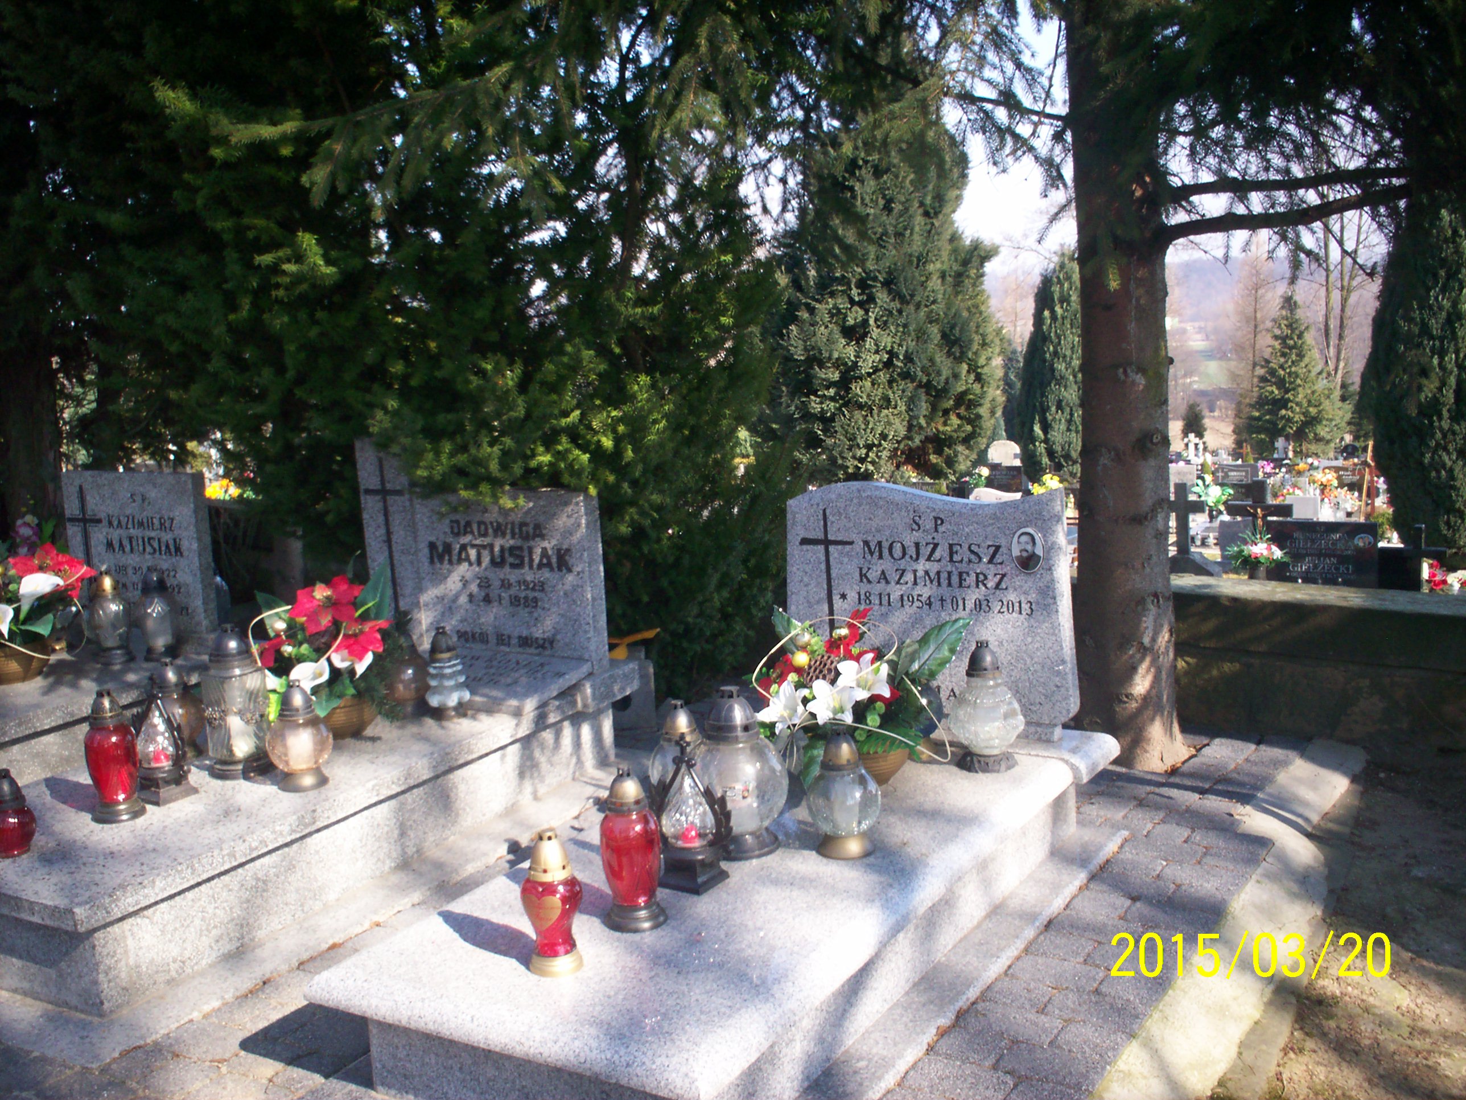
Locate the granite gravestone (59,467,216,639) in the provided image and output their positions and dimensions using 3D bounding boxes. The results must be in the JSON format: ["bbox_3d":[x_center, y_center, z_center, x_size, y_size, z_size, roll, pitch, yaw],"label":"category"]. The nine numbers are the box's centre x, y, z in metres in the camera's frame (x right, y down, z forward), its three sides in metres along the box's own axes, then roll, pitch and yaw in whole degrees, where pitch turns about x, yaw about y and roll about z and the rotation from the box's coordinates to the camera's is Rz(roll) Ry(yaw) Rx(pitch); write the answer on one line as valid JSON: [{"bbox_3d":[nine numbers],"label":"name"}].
[{"bbox_3d":[-2.164,0.002,5.566,0.723,0.586,0.068,2,10,31],"label":"granite gravestone"}]

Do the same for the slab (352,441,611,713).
[{"bbox_3d":[-0.965,0.044,4.928,0.950,0.770,0.530,1,8,31],"label":"slab"}]

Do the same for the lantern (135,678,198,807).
[{"bbox_3d":[-1.421,0.458,3.765,0.195,0.315,0.125,2,11,31],"label":"lantern"}]

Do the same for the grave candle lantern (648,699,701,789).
[{"bbox_3d":[-0.121,0.499,3.671,0.162,0.275,0.162,-3,9,0],"label":"grave candle lantern"}]

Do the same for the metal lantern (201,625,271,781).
[{"bbox_3d":[-1.308,0.393,3.993,0.165,0.402,0.165,1,8,31],"label":"metal lantern"}]

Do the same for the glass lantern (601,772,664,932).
[{"bbox_3d":[-0.203,0.588,3.027,0.128,0.311,0.128,-3,9,0],"label":"glass lantern"}]

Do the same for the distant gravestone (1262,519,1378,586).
[{"bbox_3d":[4.638,0.041,12.000,0.860,0.600,0.130,1,8,31],"label":"distant gravestone"}]

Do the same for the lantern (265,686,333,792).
[{"bbox_3d":[-1.102,0.472,3.870,0.163,0.261,0.163,1,8,31],"label":"lantern"}]

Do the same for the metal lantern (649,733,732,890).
[{"bbox_3d":[-0.099,0.546,3.212,0.135,0.318,0.123,1,8,31],"label":"metal lantern"}]

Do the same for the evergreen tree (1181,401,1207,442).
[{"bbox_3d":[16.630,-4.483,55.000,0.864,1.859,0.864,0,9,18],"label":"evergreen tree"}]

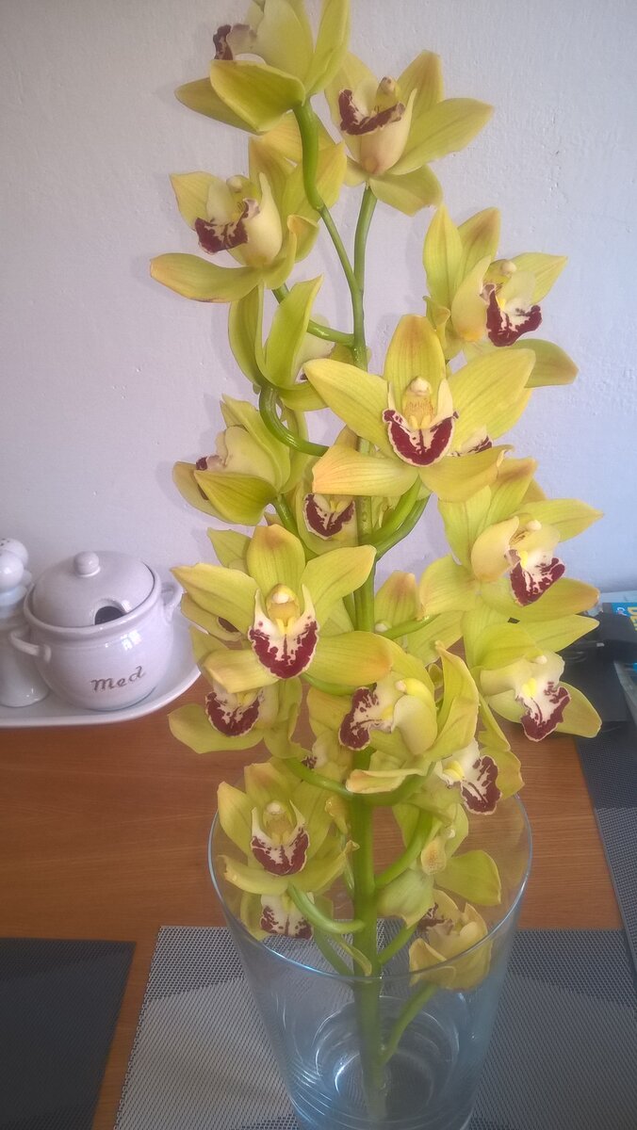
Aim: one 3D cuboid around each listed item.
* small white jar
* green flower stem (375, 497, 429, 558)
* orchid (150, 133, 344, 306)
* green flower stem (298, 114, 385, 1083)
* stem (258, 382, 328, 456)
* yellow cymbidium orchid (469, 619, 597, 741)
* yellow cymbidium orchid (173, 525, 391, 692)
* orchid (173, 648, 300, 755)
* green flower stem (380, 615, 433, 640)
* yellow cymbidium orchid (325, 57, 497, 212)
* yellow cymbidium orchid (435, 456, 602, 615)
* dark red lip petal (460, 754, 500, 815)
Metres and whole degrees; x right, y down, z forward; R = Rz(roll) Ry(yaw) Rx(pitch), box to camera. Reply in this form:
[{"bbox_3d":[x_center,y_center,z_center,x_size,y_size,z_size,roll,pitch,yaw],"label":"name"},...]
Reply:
[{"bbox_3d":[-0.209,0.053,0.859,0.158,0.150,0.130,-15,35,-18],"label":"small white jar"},{"bbox_3d":[0.038,-0.017,0.417,0.009,0.041,0.009,27,34,-20],"label":"green flower stem"},{"bbox_3d":[-0.027,-0.131,0.341,0.072,0.062,0.047,27,20,30],"label":"orchid"},{"bbox_3d":[0.024,0.100,0.474,0.037,0.605,0.030,-3,27,2],"label":"green flower stem"},{"bbox_3d":[-0.009,-0.061,0.377,0.018,0.050,0.016,-31,49,16],"label":"stem"},{"bbox_3d":[0.104,0.056,0.440,0.066,0.060,0.045,-7,19,-33],"label":"yellow cymbidium orchid"},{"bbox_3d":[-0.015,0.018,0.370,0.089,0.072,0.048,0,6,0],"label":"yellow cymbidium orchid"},{"bbox_3d":[-0.042,0.070,0.463,0.073,0.065,0.044,6,20,16],"label":"orchid"},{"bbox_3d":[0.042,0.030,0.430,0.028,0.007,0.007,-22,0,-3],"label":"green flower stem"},{"bbox_3d":[0.033,-0.157,0.328,0.062,0.056,0.044,27,12,22],"label":"yellow cymbidium orchid"},{"bbox_3d":[0.090,-0.013,0.408,0.078,0.074,0.049,-33,31,-34],"label":"yellow cymbidium orchid"},{"bbox_3d":[0.088,0.119,0.489,0.016,0.026,0.026,19,41,42],"label":"dark red lip petal"}]

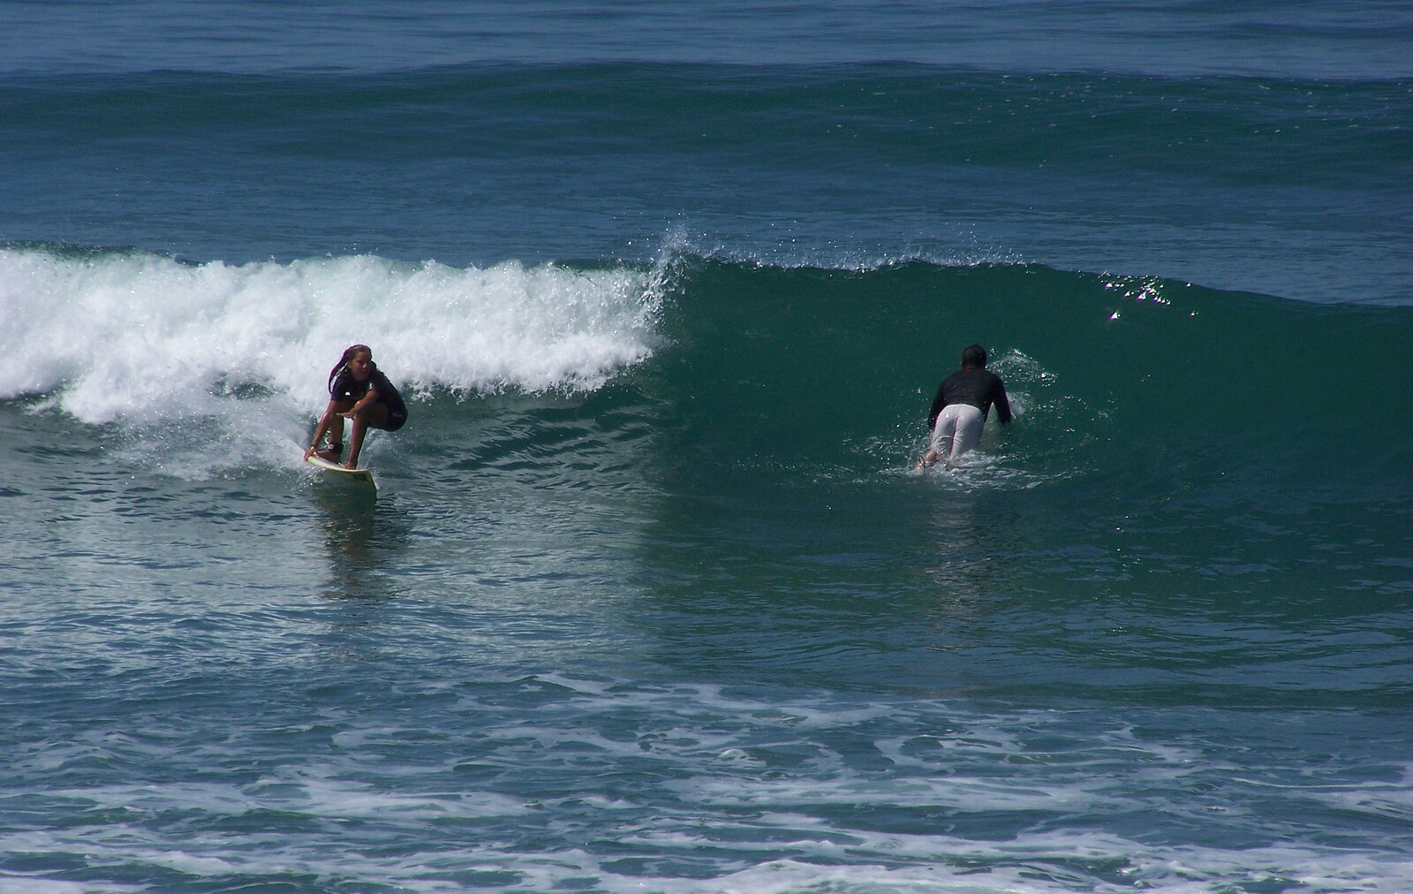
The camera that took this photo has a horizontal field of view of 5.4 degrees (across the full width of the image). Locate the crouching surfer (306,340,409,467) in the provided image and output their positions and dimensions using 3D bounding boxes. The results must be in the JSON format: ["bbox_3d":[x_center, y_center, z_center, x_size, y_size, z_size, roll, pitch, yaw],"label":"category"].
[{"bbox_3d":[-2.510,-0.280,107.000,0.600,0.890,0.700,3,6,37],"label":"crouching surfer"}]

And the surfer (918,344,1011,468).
[{"bbox_3d":[1.856,-0.265,107.500,0.600,0.470,1.550,4,27,14],"label":"surfer"}]

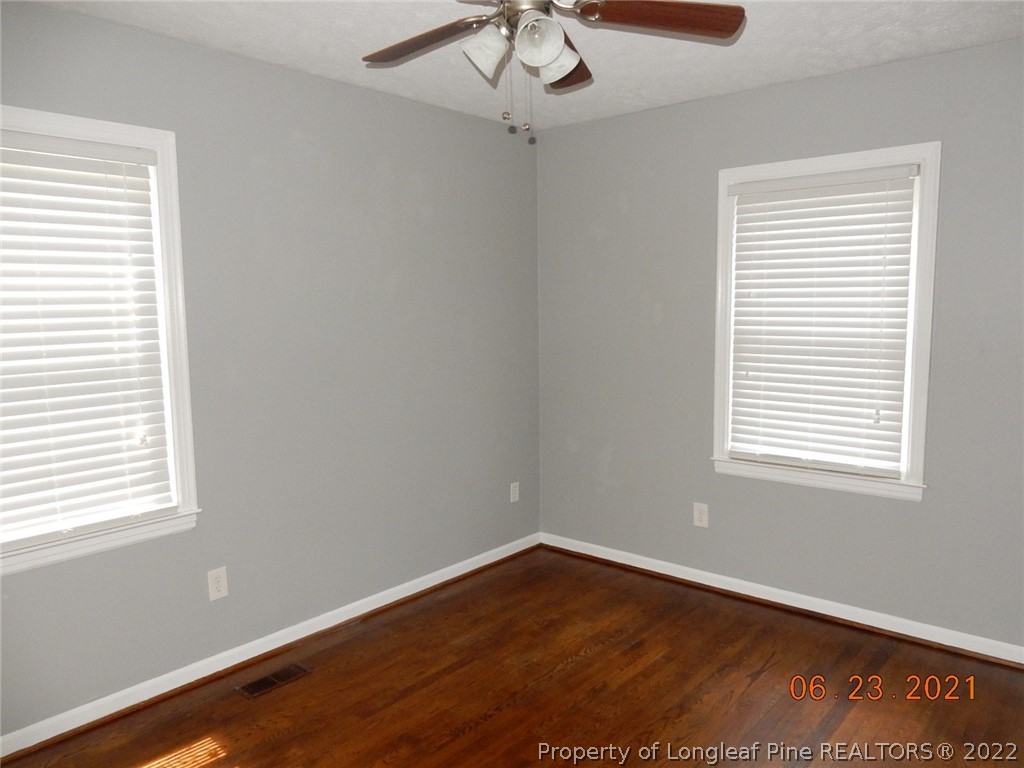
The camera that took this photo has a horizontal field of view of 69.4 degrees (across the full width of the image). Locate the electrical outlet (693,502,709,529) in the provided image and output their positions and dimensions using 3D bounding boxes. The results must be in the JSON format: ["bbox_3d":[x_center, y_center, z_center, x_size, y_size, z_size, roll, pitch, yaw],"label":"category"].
[{"bbox_3d":[0.946,0.659,3.708,0.072,0.116,0.010,5,8,40],"label":"electrical outlet"}]

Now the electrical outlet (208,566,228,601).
[{"bbox_3d":[-1.137,0.776,2.870,0.010,0.116,0.072,5,8,40],"label":"electrical outlet"}]

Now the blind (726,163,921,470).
[{"bbox_3d":[1.325,-0.256,3.259,0.774,1.282,0.070,5,8,40],"label":"blind"}]

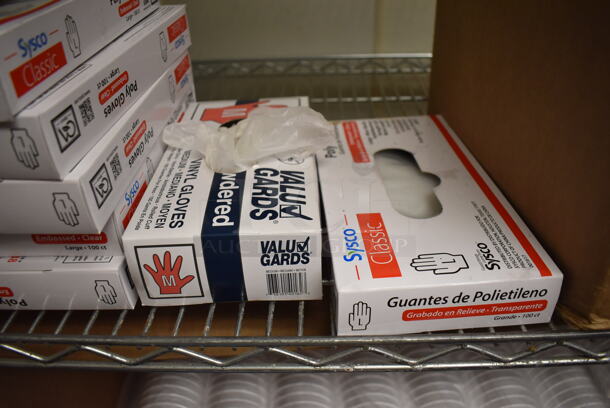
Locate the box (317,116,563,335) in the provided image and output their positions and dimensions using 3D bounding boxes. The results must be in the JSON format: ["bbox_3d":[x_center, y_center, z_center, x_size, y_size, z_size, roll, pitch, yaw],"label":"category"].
[{"bbox_3d":[0.082,-0.005,0.385,0.135,0.038,0.250,-3,33,-1],"label":"box"}]

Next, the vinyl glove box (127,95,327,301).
[{"bbox_3d":[-0.054,-0.020,0.394,0.123,0.062,0.231,-2,33,-1],"label":"vinyl glove box"}]

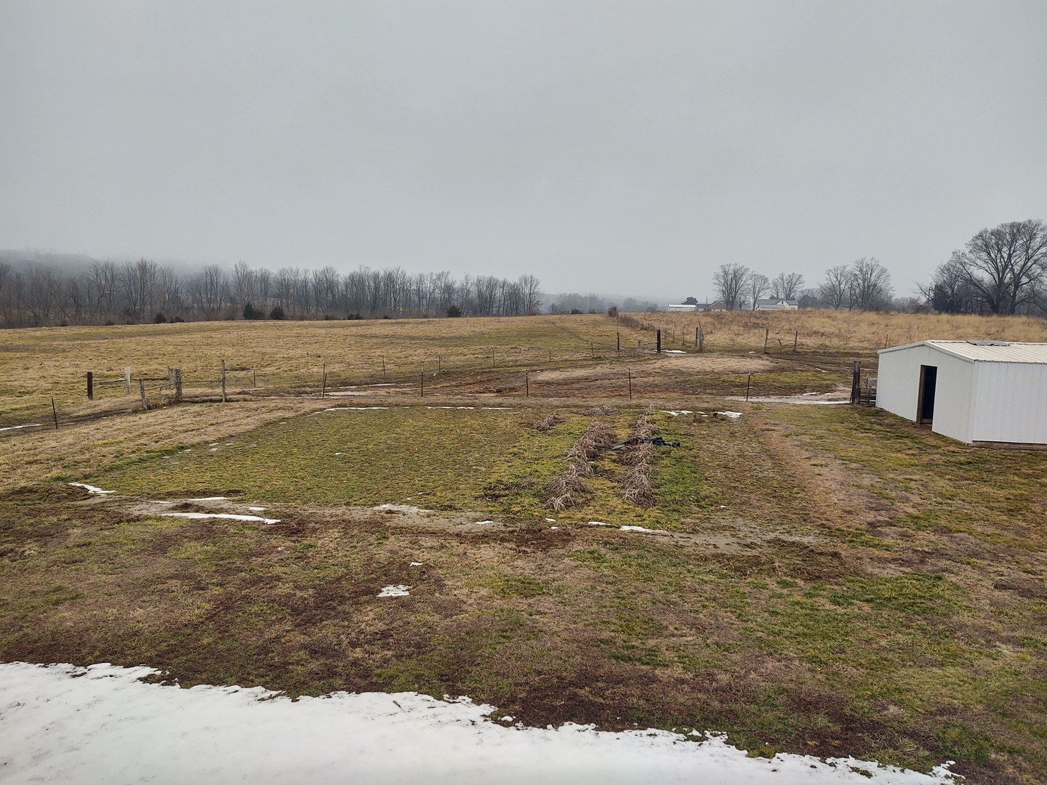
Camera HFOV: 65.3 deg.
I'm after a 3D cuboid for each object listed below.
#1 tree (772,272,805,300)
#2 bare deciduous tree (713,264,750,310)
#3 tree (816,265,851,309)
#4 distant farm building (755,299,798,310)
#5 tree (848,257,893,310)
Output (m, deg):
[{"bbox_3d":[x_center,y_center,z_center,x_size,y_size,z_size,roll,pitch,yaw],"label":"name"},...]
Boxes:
[{"bbox_3d":[111.960,-42.500,345.000,14.170,16.930,13.460,0,6,0],"label":"tree"},{"bbox_3d":[77.750,-39.260,305.000,14.050,17.720,12.650,0,6,0],"label":"bare deciduous tree"},{"bbox_3d":[112.130,-37.670,295.000,12.410,16.550,11.170,0,6,0],"label":"tree"},{"bbox_3d":[99.040,-34.050,320.000,16.500,5.290,10.000,0,6,5],"label":"distant farm building"},{"bbox_3d":[123.160,-38.340,290.000,15.980,19.460,14.380,0,6,0],"label":"tree"}]

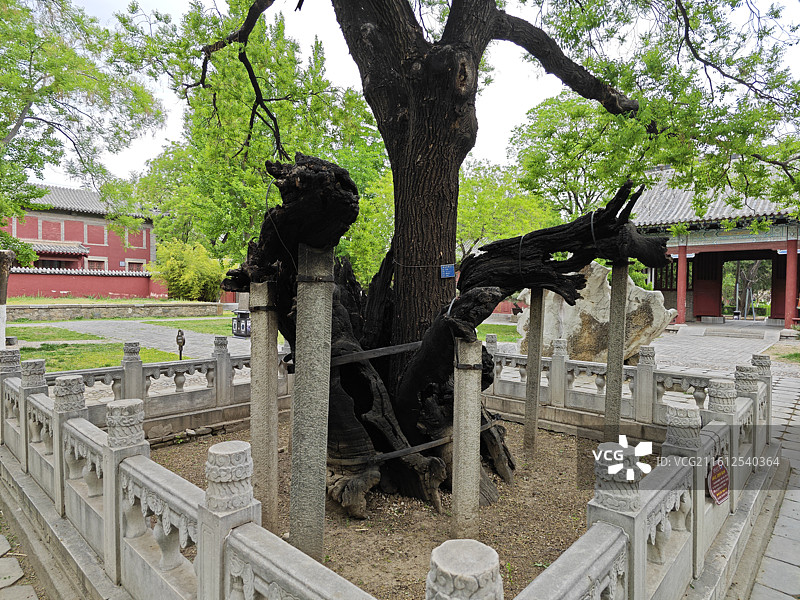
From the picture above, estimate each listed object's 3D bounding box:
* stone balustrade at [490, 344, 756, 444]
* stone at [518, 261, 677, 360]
[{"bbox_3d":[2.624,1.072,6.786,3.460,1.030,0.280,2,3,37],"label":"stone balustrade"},{"bbox_3d":[5.091,0.374,13.700,3.800,2.600,1.800,2,2,30],"label":"stone"}]

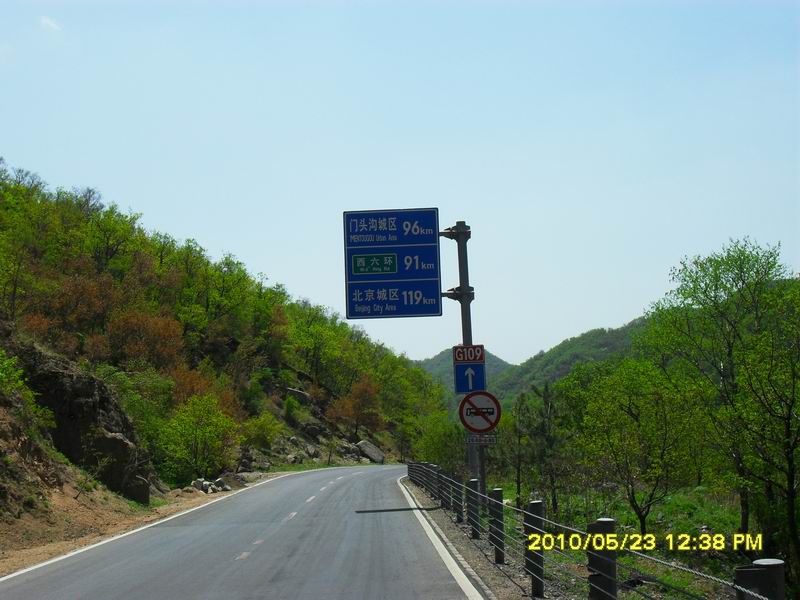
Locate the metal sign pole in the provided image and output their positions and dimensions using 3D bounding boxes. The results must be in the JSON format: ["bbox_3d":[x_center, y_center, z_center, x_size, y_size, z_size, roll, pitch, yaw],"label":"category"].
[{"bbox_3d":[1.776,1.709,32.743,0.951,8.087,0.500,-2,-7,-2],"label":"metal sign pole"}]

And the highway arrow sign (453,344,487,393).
[{"bbox_3d":[2.016,1.993,32.533,0.882,1.347,0.060,-2,-7,-2],"label":"highway arrow sign"}]

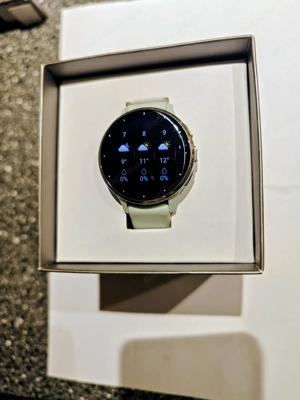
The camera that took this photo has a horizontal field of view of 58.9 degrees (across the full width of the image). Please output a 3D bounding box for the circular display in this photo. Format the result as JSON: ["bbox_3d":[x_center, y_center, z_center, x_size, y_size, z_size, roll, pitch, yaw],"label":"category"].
[{"bbox_3d":[-0.002,-0.019,0.119,0.042,0.007,0.042,-1,87,11],"label":"circular display"}]

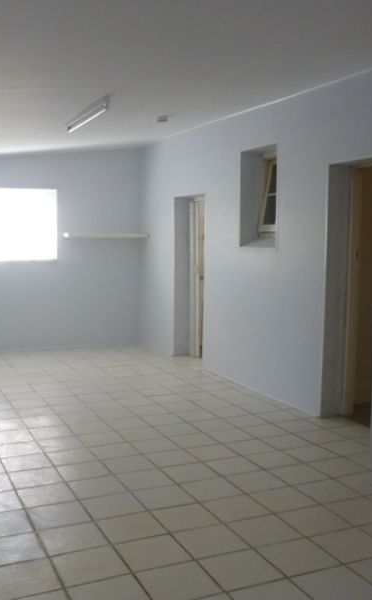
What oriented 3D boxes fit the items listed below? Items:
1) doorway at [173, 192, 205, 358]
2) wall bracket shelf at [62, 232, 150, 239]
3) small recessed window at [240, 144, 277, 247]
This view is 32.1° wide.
[{"bbox_3d":[0.142,-0.237,7.736,0.254,1.973,0.862,-2,6,-24],"label":"doorway"},{"bbox_3d":[-1.063,-0.846,8.633,1.151,0.049,0.198,-2,6,-24],"label":"wall bracket shelf"},{"bbox_3d":[0.791,-0.975,6.229,0.236,0.935,0.658,-2,6,-24],"label":"small recessed window"}]

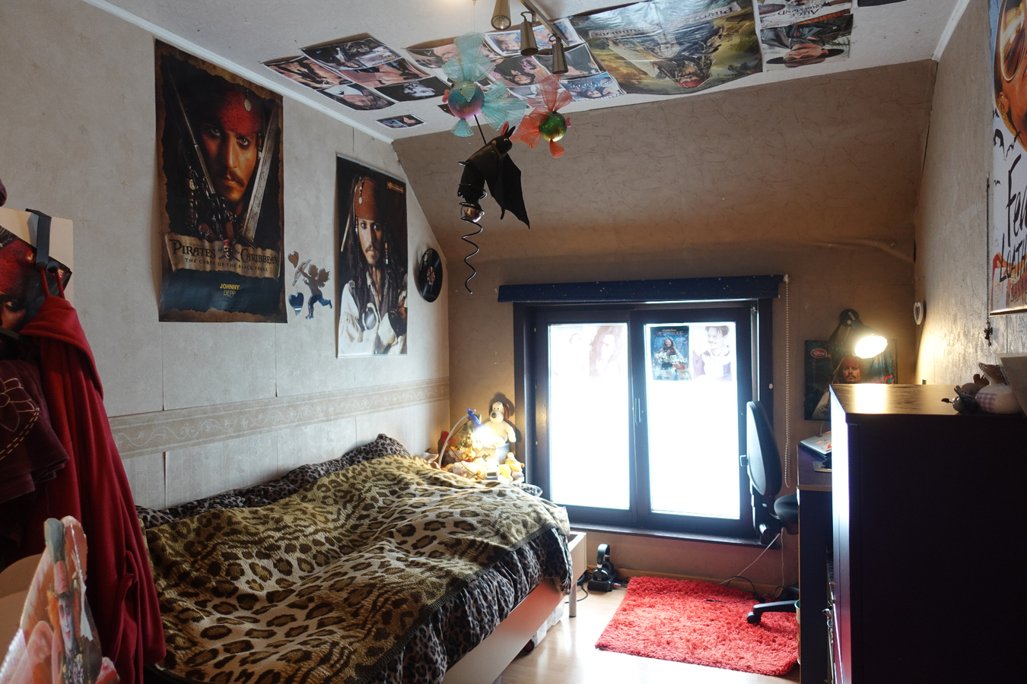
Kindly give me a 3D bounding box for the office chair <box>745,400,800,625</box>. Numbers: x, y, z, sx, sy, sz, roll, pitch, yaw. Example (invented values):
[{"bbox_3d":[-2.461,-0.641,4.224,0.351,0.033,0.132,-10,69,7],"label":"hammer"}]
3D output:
[{"bbox_3d":[1.295,0.743,2.856,0.600,0.980,0.580,-1,0,11],"label":"office chair"}]

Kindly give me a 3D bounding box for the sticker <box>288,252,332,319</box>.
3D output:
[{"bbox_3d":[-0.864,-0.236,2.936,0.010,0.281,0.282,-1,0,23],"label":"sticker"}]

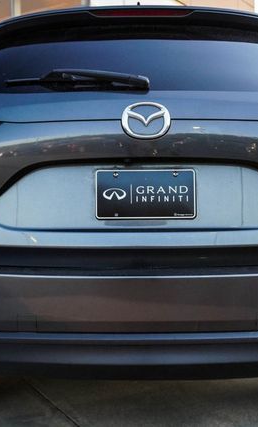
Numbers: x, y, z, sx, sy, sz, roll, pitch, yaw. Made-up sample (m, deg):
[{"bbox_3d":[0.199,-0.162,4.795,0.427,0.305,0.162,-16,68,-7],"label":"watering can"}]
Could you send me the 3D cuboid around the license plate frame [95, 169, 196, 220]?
[{"bbox_3d":[0.053,-0.058,1.972,0.310,0.158,0.015,-1,-4,-1],"label":"license plate frame"}]

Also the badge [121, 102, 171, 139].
[{"bbox_3d":[0.053,-0.282,1.950,0.151,0.120,0.022,-1,-12,-1],"label":"badge"}]

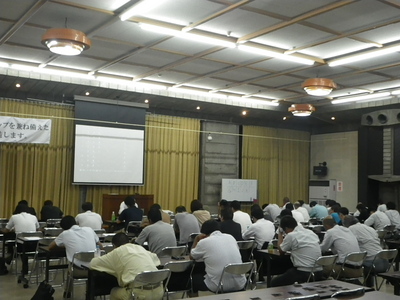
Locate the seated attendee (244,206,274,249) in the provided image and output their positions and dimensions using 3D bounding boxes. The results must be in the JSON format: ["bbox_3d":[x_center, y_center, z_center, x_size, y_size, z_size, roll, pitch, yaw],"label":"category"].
[{"bbox_3d":[1.010,1.609,8.304,0.540,1.280,0.800,3,-5,-35],"label":"seated attendee"}]

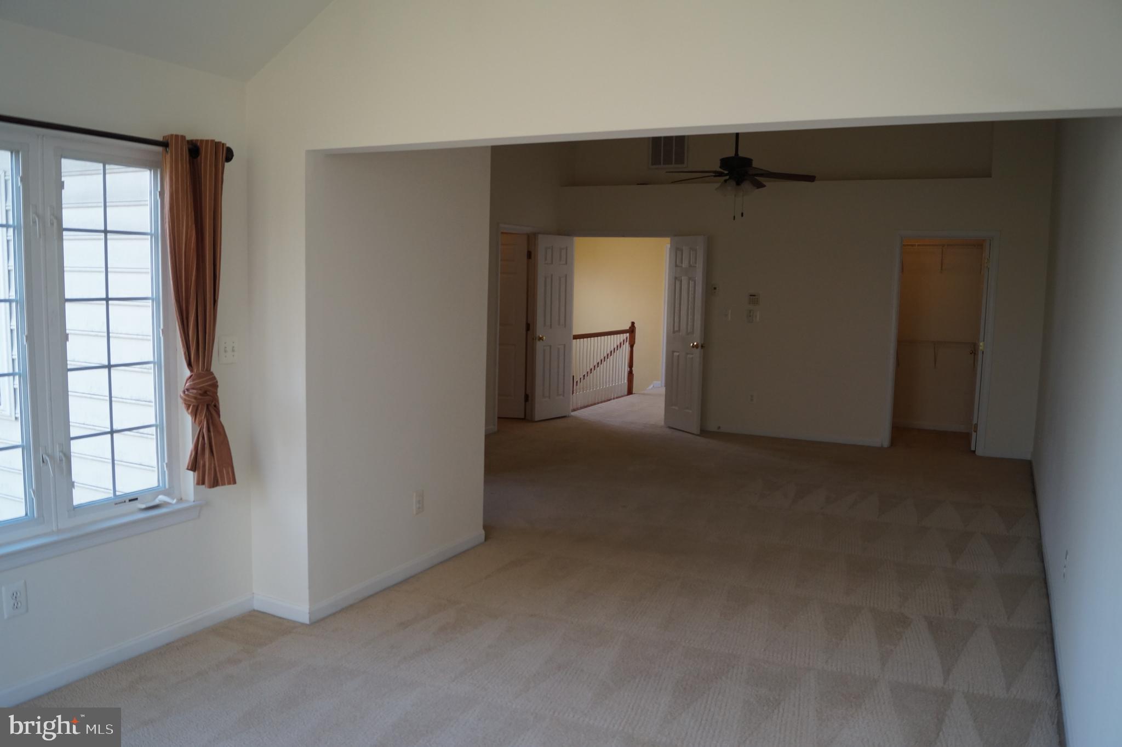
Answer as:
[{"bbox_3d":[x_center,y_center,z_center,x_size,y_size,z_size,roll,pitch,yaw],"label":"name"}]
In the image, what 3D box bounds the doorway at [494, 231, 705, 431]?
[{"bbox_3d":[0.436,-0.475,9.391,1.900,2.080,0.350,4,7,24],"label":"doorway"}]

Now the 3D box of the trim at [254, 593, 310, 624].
[{"bbox_3d":[-1.273,1.068,3.829,0.349,0.084,0.016,5,7,26],"label":"trim"}]

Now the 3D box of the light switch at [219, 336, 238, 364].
[{"bbox_3d":[-1.447,-0.102,3.670,0.012,0.118,0.116,5,7,28],"label":"light switch"}]

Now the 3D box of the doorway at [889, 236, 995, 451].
[{"bbox_3d":[3.687,-0.273,8.185,0.820,2.070,0.130,4,7,24],"label":"doorway"}]

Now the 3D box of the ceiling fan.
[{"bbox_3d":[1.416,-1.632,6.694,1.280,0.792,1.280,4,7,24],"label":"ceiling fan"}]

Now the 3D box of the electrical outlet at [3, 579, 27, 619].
[{"bbox_3d":[-1.913,0.792,2.947,0.012,0.116,0.073,5,7,28],"label":"electrical outlet"}]

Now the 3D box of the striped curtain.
[{"bbox_3d":[-1.472,-0.226,3.433,0.130,1.410,0.255,5,7,28],"label":"striped curtain"}]

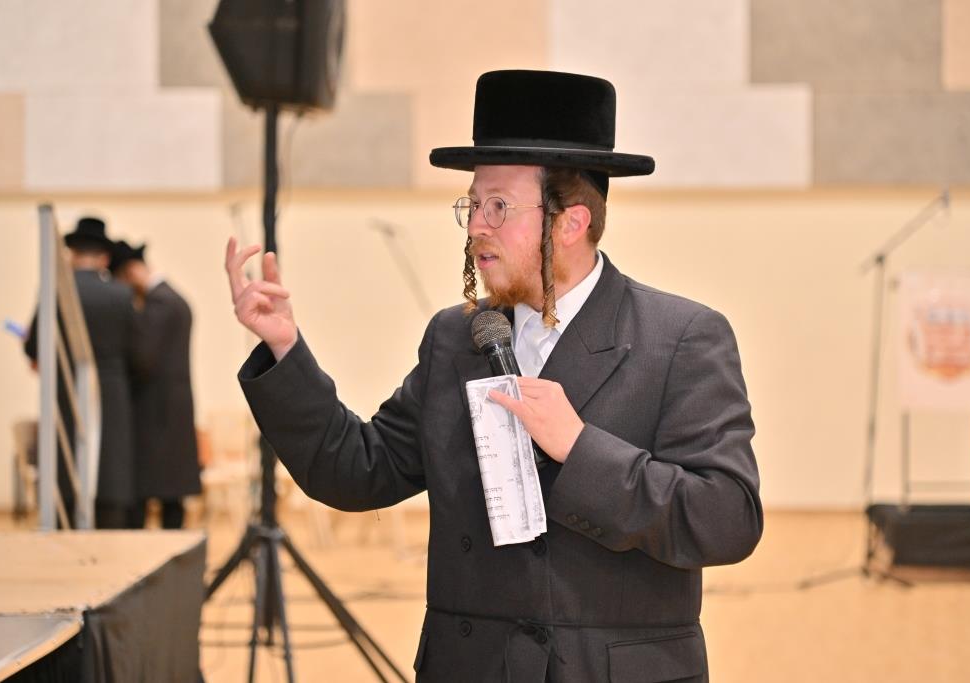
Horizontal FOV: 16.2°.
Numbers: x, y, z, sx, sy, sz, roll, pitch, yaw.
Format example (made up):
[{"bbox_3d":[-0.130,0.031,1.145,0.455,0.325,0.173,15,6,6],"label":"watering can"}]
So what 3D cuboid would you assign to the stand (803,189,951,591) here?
[{"bbox_3d":[1.866,0.216,16.350,0.720,1.890,0.600,0,1,0],"label":"stand"}]

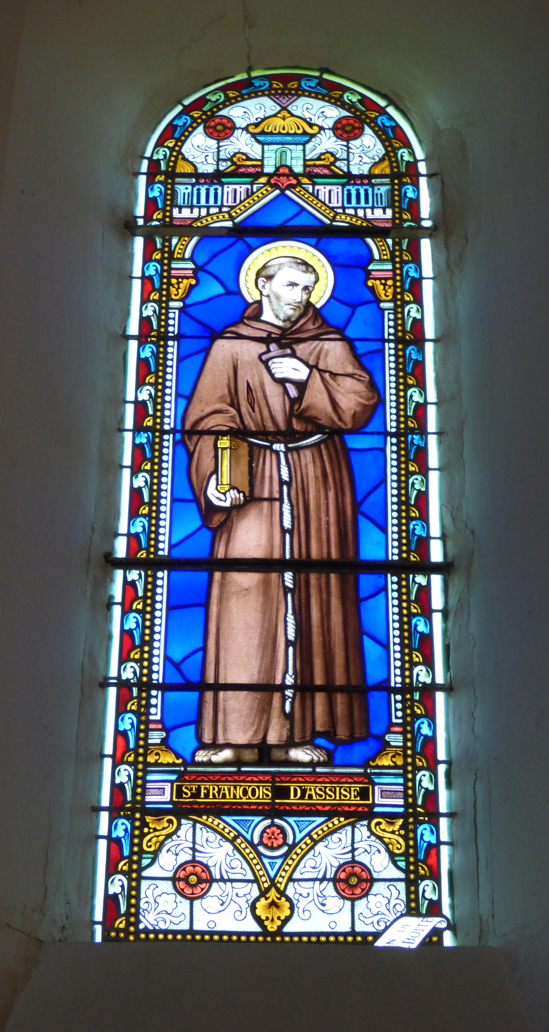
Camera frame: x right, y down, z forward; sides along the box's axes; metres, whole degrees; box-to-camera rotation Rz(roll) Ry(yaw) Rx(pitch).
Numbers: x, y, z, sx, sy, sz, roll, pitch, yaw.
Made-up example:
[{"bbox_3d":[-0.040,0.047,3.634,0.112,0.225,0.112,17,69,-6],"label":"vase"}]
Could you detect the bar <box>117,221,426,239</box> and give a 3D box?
[{"bbox_3d":[0.017,-0.781,5.136,0.848,0.028,0.021,1,-29,0],"label":"bar"}]

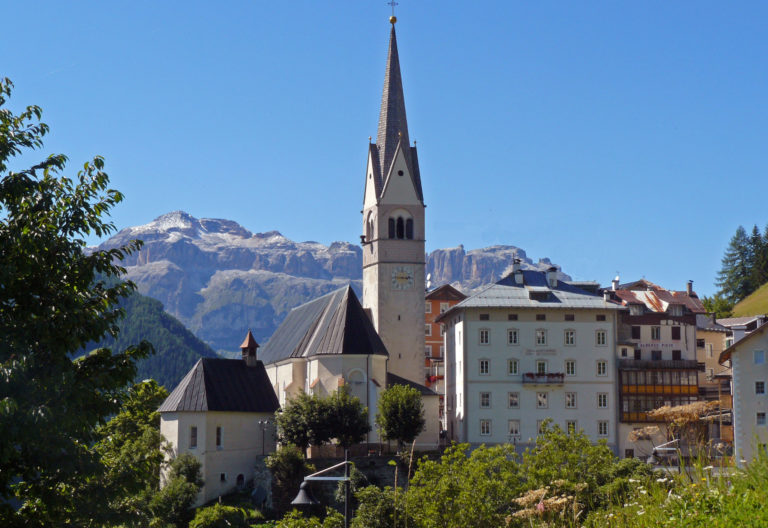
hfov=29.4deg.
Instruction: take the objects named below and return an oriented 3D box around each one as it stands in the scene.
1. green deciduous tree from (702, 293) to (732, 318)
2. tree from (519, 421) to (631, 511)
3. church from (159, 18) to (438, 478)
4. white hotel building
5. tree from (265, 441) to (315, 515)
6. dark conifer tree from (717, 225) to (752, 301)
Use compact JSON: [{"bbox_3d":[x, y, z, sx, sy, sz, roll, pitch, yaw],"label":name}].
[{"bbox_3d":[54.880,7.158,240.963,5.000,5.000,4.700,0,-7,0],"label":"green deciduous tree"},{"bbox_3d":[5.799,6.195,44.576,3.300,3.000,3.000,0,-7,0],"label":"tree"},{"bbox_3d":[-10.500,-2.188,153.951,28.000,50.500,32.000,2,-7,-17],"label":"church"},{"bbox_3d":[15.400,10.549,156.698,17.000,20.700,15.000,1,-7,-5],"label":"white hotel building"},{"bbox_3d":[-8.405,19.281,131.626,4.300,6.500,4.100,0,-7,0],"label":"tree"},{"bbox_3d":[67.540,0.000,282.164,7.000,15.400,6.800,0,-7,0],"label":"dark conifer tree"}]

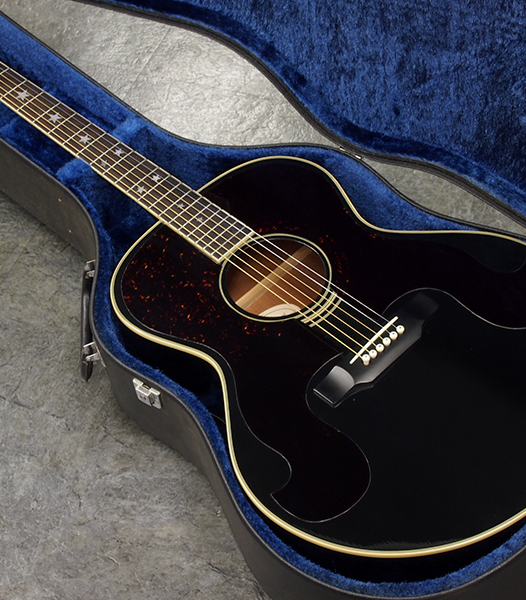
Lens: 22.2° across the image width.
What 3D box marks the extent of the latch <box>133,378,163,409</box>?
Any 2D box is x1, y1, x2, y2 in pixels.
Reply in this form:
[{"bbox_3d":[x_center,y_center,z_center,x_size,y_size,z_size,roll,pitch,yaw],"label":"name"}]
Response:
[{"bbox_3d":[-0.118,0.097,1.355,0.033,0.027,0.009,28,61,25],"label":"latch"}]

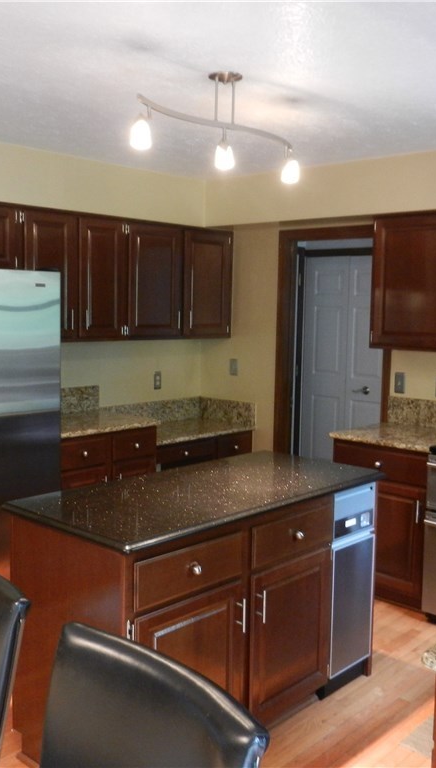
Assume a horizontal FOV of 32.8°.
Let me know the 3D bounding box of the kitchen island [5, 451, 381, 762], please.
[{"bbox_3d":[-0.034,0.863,2.964,0.693,0.932,1.435,7,9,43],"label":"kitchen island"}]

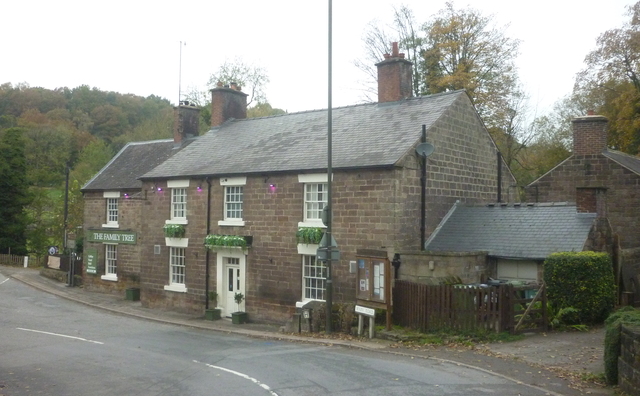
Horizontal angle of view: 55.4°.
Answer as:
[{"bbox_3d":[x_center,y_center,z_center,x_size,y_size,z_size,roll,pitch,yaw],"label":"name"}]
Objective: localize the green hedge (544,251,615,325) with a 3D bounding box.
[{"bbox_3d":[7.263,2.523,17.044,1.800,2.000,1.400,0,-2,17],"label":"green hedge"}]

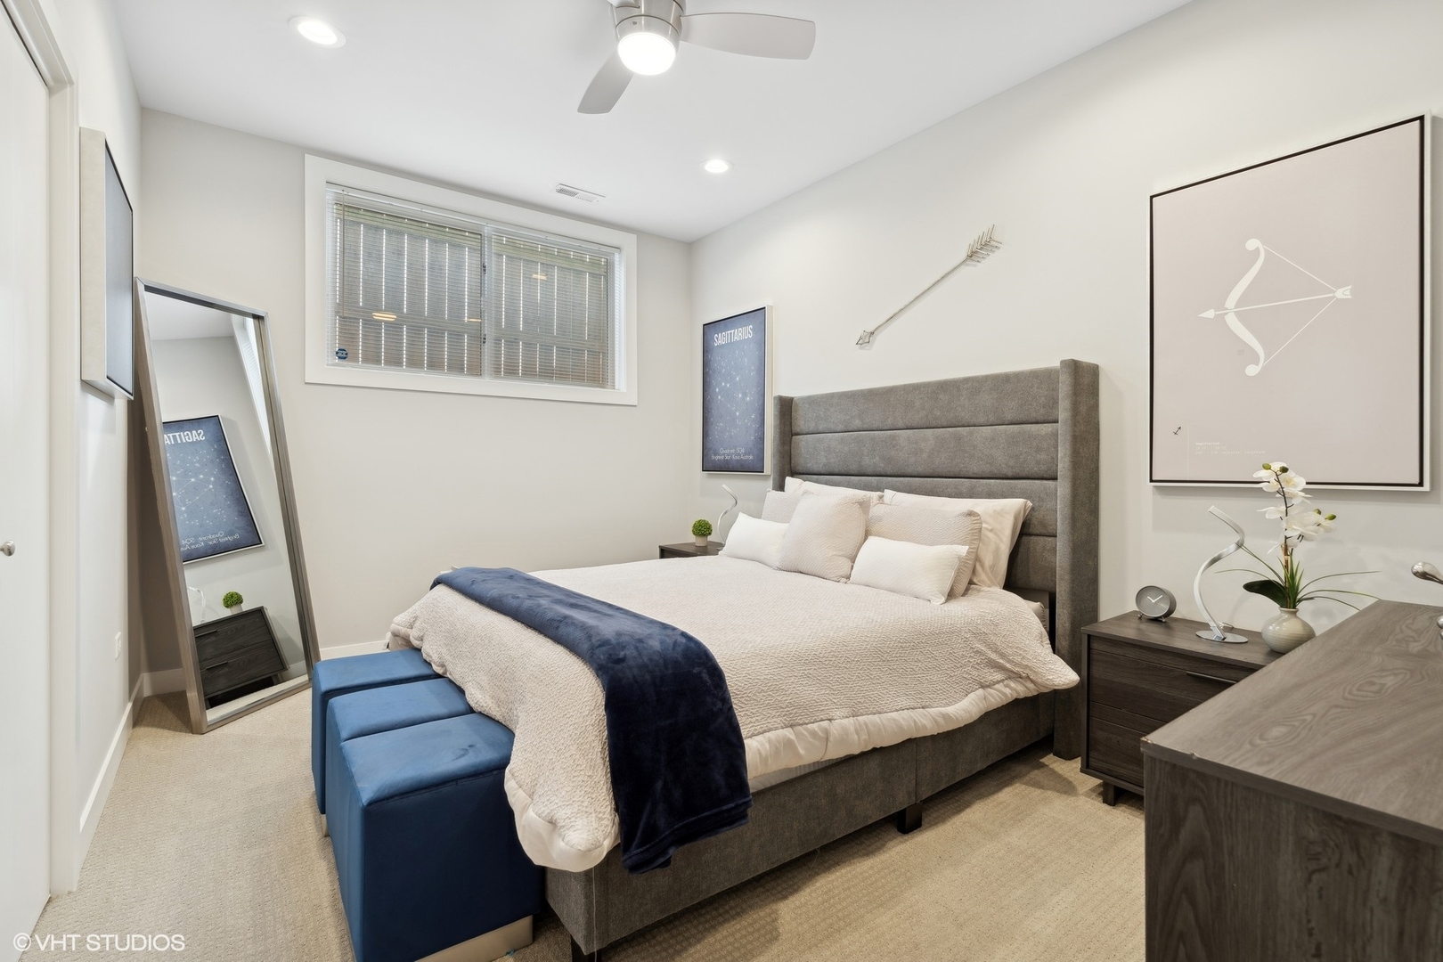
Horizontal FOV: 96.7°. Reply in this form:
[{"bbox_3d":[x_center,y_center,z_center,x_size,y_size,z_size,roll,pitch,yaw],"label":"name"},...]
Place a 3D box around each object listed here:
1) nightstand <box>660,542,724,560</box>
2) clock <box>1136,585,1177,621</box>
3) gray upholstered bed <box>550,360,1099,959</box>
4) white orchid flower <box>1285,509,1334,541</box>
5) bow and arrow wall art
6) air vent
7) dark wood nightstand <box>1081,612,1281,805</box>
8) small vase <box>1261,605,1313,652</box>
[{"bbox_3d":[-0.065,0.719,4.201,0.444,0.556,0.546,0,1,-36],"label":"nightstand"},{"bbox_3d":[1.508,0.420,2.234,0.050,0.120,0.113,0,1,-34],"label":"clock"},{"bbox_3d":[0.104,0.283,2.548,2.145,1.487,1.696,0,1,-36],"label":"gray upholstered bed"},{"bbox_3d":[1.699,0.125,1.851,0.100,0.095,0.140,-1,1,-43],"label":"white orchid flower"},{"bbox_3d":[1.769,-0.503,2.066,0.050,1.049,0.680,0,1,-36],"label":"bow and arrow wall art"},{"bbox_3d":[-0.896,-1.793,4.026,0.300,0.020,0.140,0,1,-36],"label":"air vent"},{"bbox_3d":[1.520,0.765,2.027,0.444,0.560,0.546,0,1,-36],"label":"dark wood nightstand"},{"bbox_3d":[1.629,0.421,1.846,0.152,0.136,0.152,0,1,-36],"label":"small vase"}]

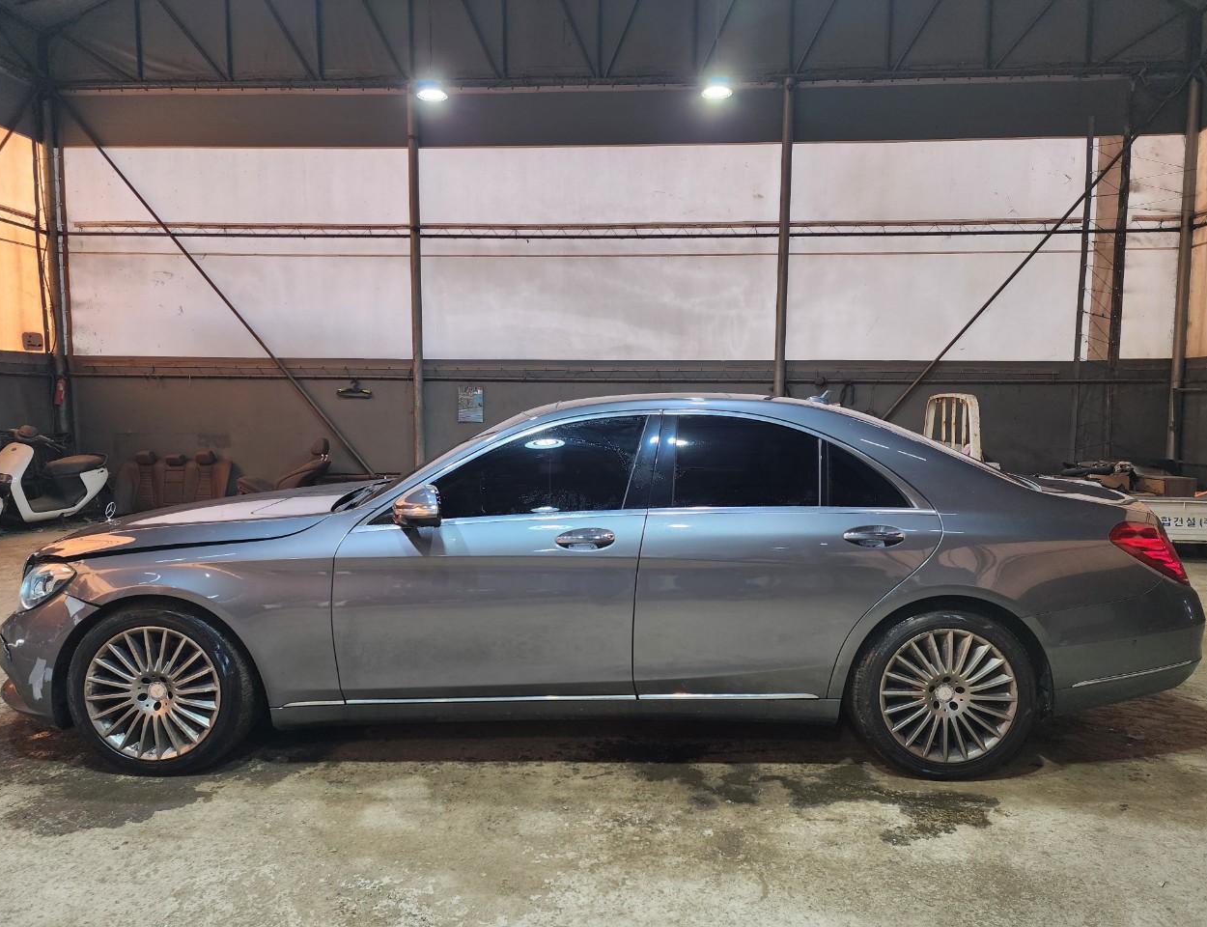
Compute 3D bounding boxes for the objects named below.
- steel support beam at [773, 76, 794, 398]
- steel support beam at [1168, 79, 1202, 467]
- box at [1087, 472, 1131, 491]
[{"bbox_3d":[2.001,-1.768,9.181,0.120,4.929,0.120,1,5,3],"label":"steel support beam"},{"bbox_3d":[6.211,-1.661,8.836,0.140,4.821,0.140,1,5,3],"label":"steel support beam"},{"bbox_3d":[4.827,0.185,7.873,0.309,0.190,0.280,0,5,0],"label":"box"}]

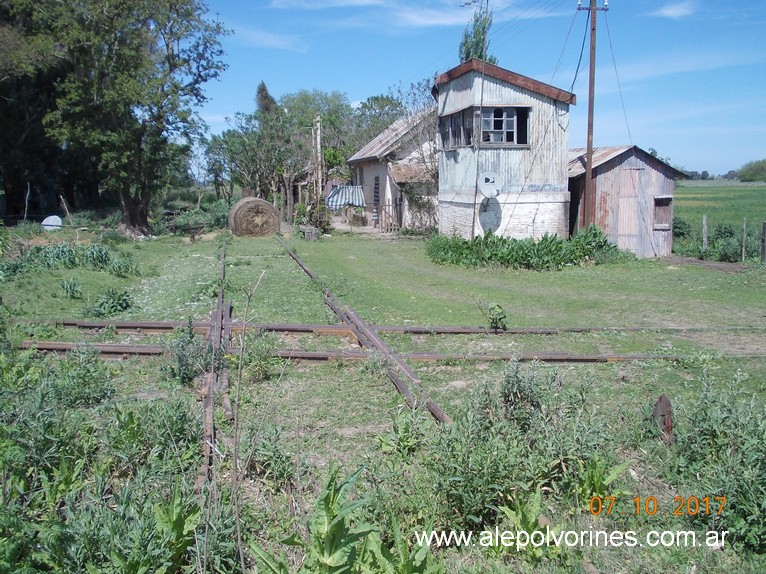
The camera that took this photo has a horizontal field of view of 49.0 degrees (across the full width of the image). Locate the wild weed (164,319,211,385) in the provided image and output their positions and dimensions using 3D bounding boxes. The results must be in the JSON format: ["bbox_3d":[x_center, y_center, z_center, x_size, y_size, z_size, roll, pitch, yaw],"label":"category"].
[{"bbox_3d":[-1.862,0.604,7.951,0.420,0.580,0.380,-2,7,-13],"label":"wild weed"}]

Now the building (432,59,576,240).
[{"bbox_3d":[3.149,-3.334,22.454,2.750,4.824,3.370,-2,7,-12],"label":"building"}]

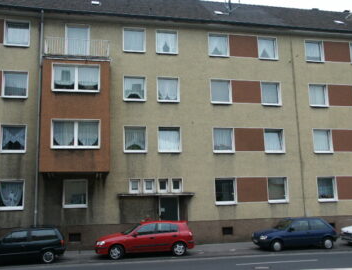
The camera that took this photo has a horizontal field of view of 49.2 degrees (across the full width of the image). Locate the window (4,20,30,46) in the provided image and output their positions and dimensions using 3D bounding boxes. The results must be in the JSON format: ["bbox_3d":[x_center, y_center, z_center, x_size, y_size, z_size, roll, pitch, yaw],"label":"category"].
[{"bbox_3d":[-7.942,-5.099,19.370,1.190,1.335,0.150,1,-10,-12],"label":"window"}]

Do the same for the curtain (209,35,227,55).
[{"bbox_3d":[2.370,-5.078,21.663,1.033,1.239,0.100,1,-10,-12],"label":"curtain"}]

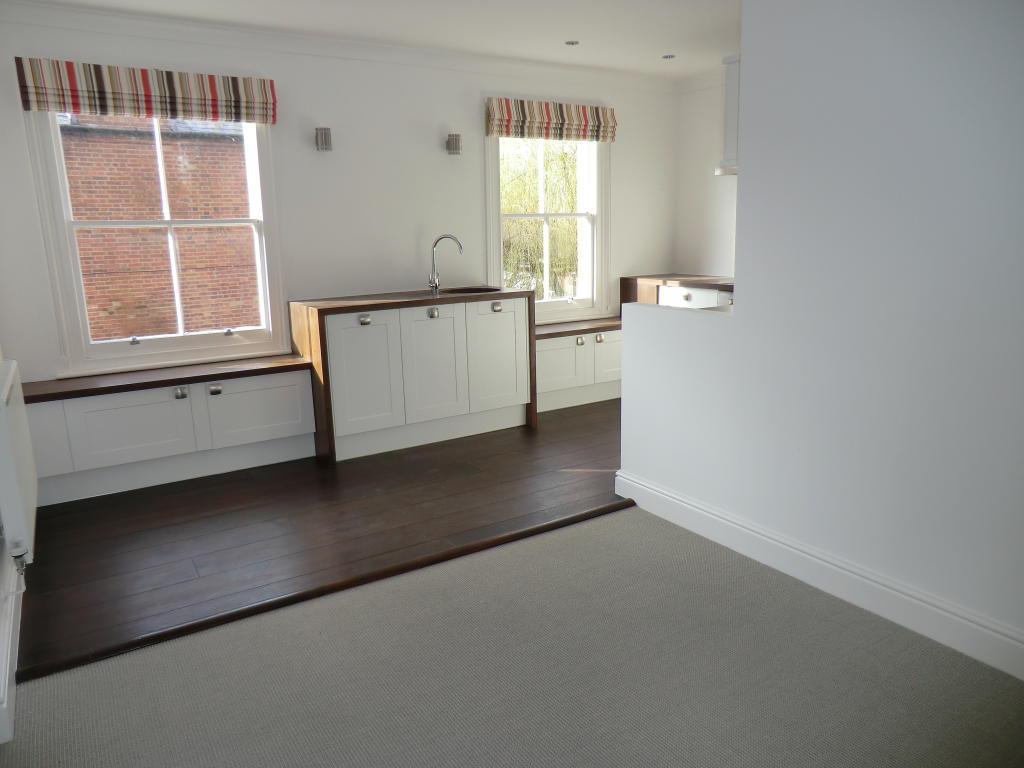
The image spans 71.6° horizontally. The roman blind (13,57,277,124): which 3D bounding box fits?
[{"bbox_3d":[-1.921,-1.571,3.857,1.249,0.253,0.094,-9,15,-31],"label":"roman blind"}]

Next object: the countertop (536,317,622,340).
[{"bbox_3d":[0.458,-0.423,5.460,1.197,0.039,0.388,-9,15,-31],"label":"countertop"}]

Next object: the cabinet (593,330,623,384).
[{"bbox_3d":[0.746,-0.259,5.702,0.485,0.395,0.350,-9,15,-31],"label":"cabinet"}]

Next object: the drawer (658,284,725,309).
[{"bbox_3d":[1.487,-0.651,5.333,0.460,0.166,0.582,-9,15,-31],"label":"drawer"}]

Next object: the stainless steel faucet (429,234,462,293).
[{"bbox_3d":[-0.451,-0.826,4.860,0.240,0.383,0.068,-1,13,1],"label":"stainless steel faucet"}]

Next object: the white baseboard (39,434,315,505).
[{"bbox_3d":[-1.882,0.464,4.086,1.484,0.176,0.023,-9,15,-31],"label":"white baseboard"}]

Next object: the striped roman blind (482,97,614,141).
[{"bbox_3d":[0.312,-1.922,5.203,1.129,0.255,0.094,-9,15,-31],"label":"striped roman blind"}]

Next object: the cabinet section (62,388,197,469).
[{"bbox_3d":[-2.100,0.197,3.918,0.591,0.385,0.403,-9,14,-31],"label":"cabinet section"}]

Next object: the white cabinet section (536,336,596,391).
[{"bbox_3d":[0.256,-0.178,5.370,0.623,0.385,0.403,-9,14,-31],"label":"white cabinet section"}]

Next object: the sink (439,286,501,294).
[{"bbox_3d":[-0.272,-0.552,4.886,0.418,0.169,0.418,-9,15,-31],"label":"sink"}]

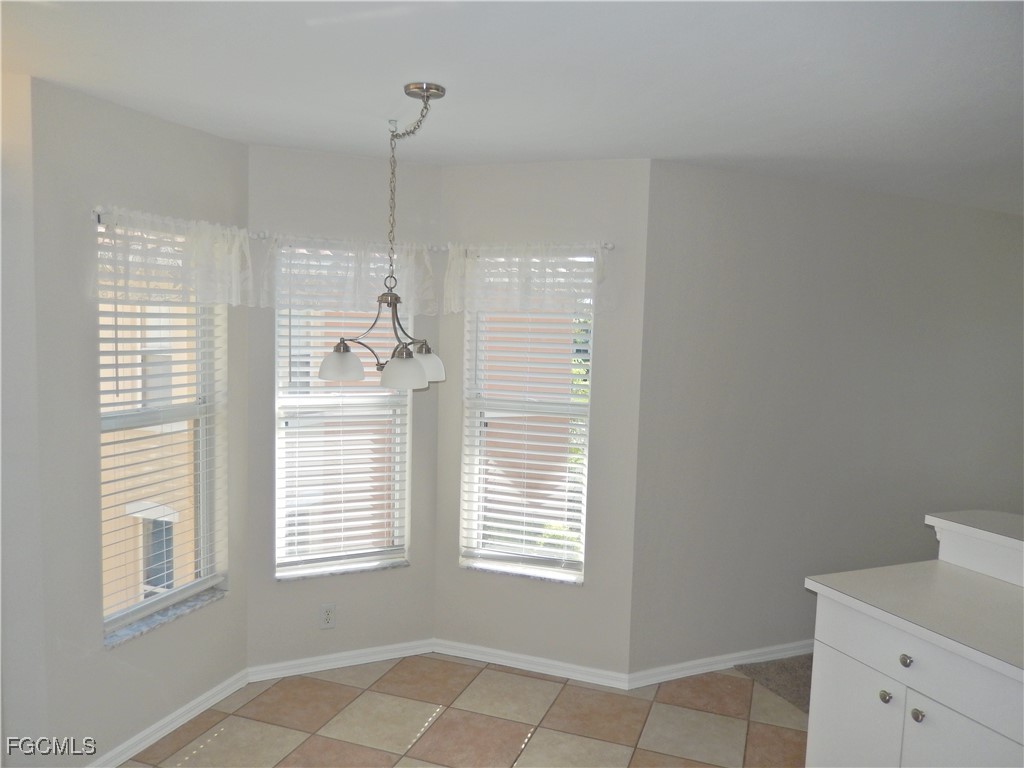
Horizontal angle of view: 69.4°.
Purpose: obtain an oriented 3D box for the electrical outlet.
[{"bbox_3d":[-0.880,1.114,3.539,0.070,0.115,0.010,0,5,-25],"label":"electrical outlet"}]

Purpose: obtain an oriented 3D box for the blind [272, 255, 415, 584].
[{"bbox_3d":[-0.797,0.124,3.541,0.637,1.526,0.060,0,5,-25],"label":"blind"}]

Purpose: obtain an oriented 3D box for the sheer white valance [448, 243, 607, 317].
[{"bbox_3d":[0.051,-0.487,3.430,0.777,0.321,0.080,3,5,20],"label":"sheer white valance"}]

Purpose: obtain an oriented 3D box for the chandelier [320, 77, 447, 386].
[{"bbox_3d":[-0.477,-0.480,2.683,0.511,1.000,0.700,2,4,0],"label":"chandelier"}]

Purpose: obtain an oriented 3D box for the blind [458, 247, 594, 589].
[{"bbox_3d":[0.063,0.137,3.579,0.652,1.555,0.060,3,5,20],"label":"blind"}]

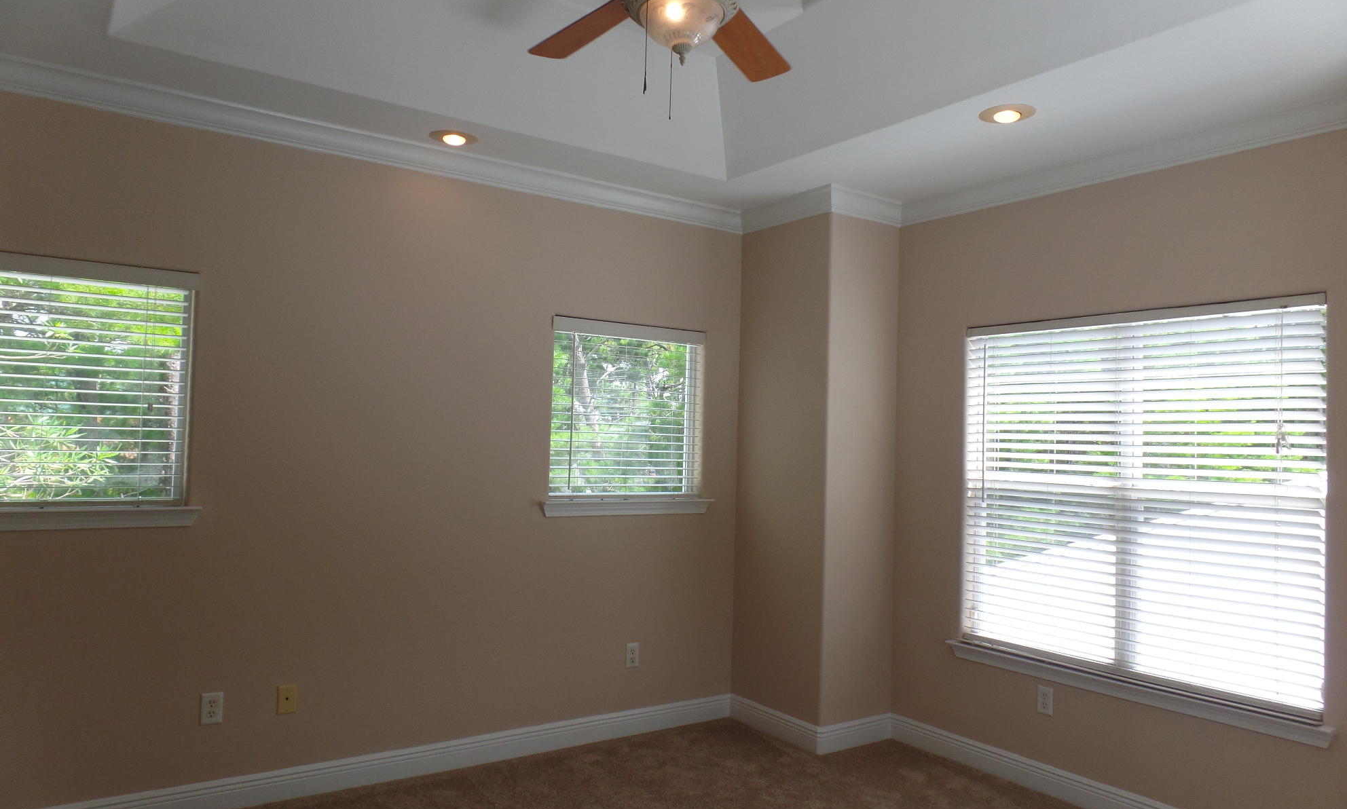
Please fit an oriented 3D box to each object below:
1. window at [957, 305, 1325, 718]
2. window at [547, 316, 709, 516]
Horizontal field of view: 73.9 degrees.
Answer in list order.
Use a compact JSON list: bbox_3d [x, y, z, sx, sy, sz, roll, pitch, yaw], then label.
[{"bbox_3d":[1.850,0.363,3.713,0.100,1.478,1.476,3,-3,-34],"label":"window"},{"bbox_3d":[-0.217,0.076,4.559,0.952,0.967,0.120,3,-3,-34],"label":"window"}]

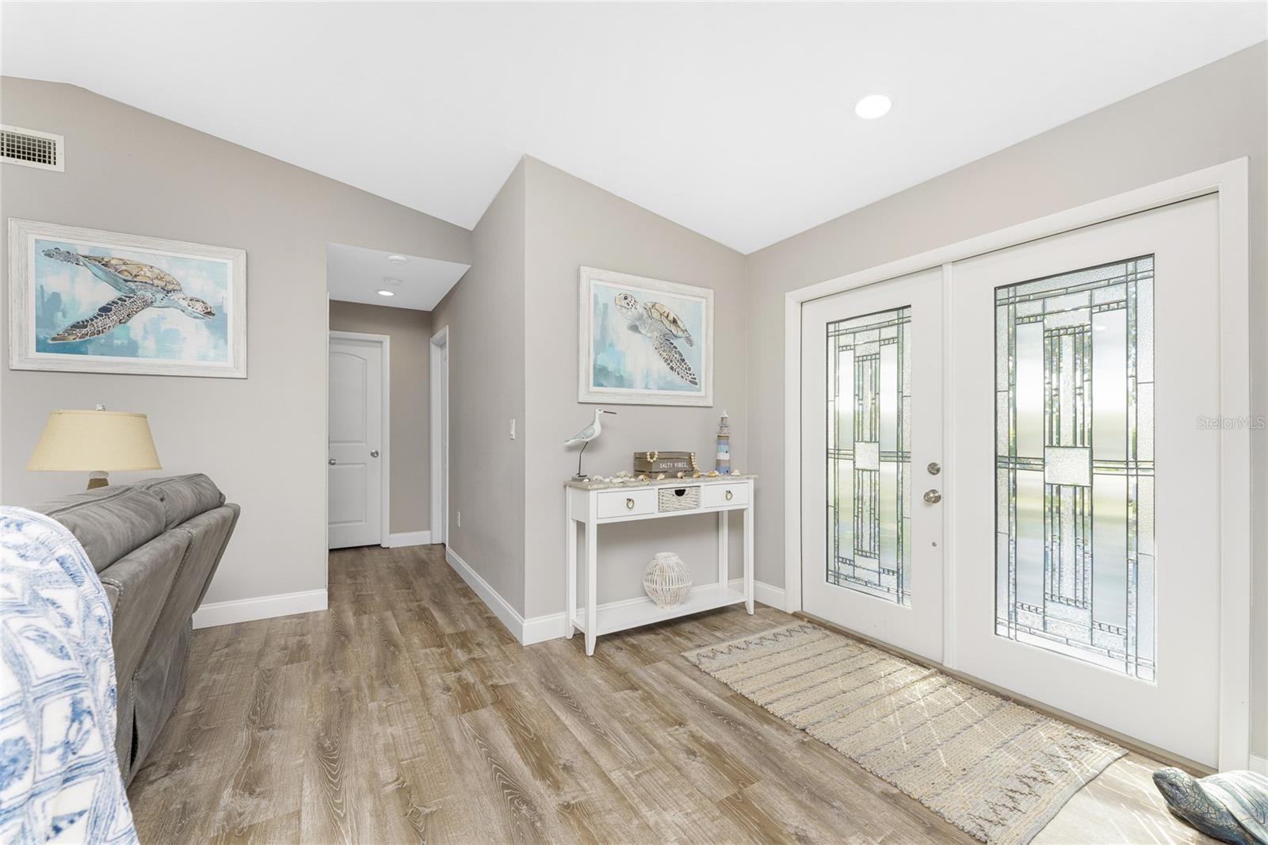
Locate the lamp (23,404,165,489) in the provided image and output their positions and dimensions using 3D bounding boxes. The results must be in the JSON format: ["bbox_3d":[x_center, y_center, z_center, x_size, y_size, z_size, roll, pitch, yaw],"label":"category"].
[{"bbox_3d":[-2.695,0.255,2.484,0.457,0.690,0.457,0,0,-30],"label":"lamp"}]

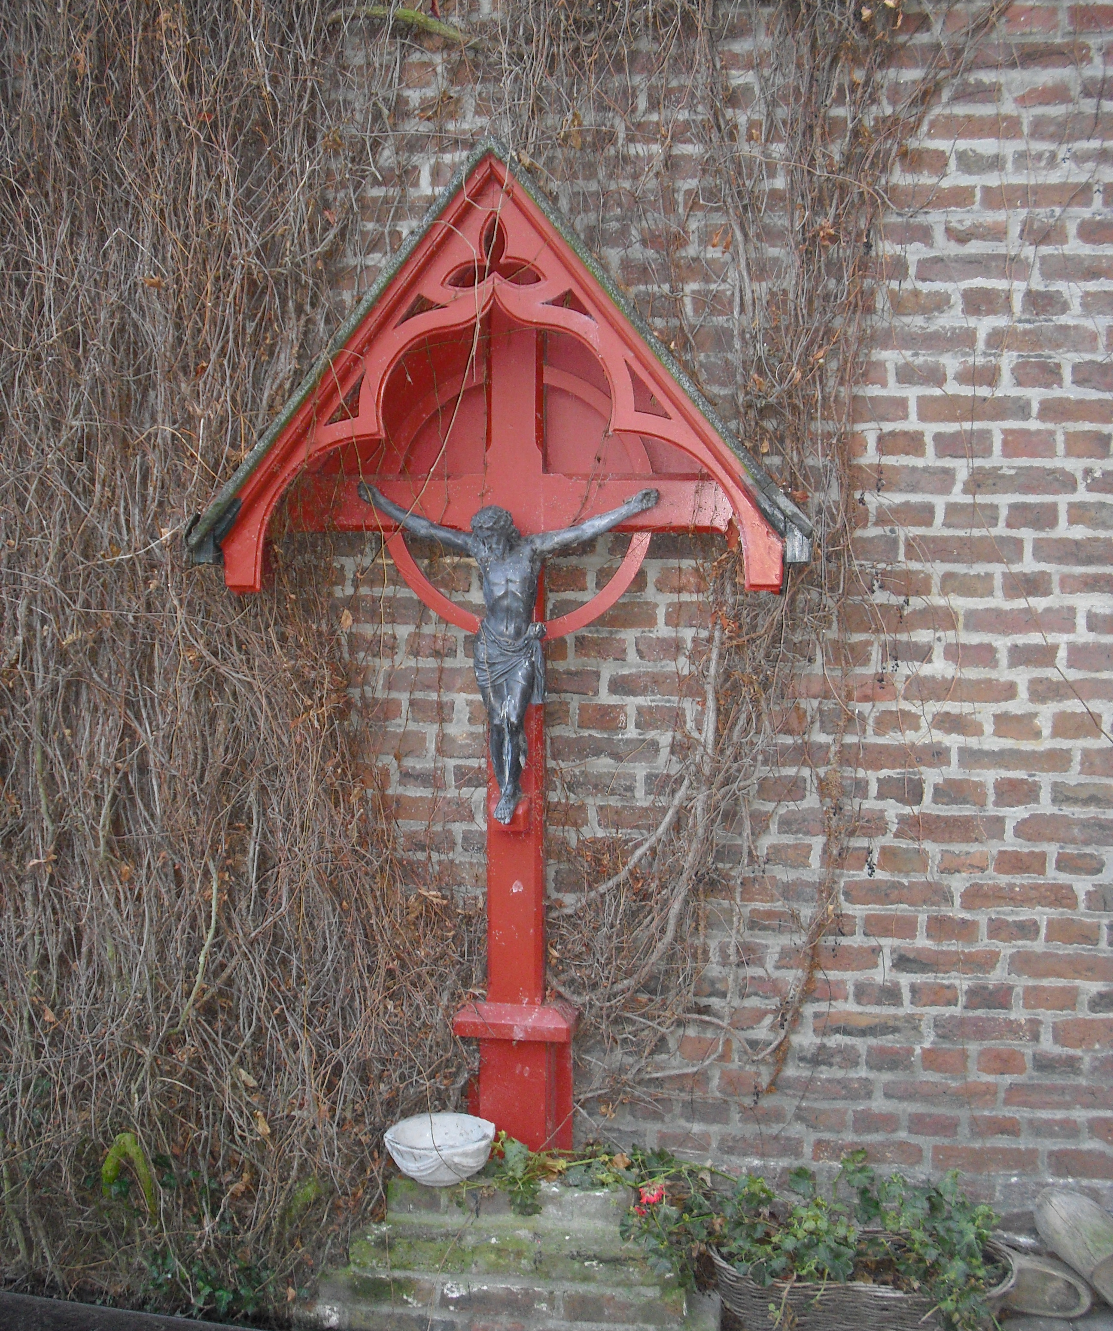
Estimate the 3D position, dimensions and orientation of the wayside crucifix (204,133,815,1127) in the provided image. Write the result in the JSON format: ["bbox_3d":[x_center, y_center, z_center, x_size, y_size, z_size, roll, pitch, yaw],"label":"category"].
[{"bbox_3d":[-0.096,0.025,3.127,1.130,1.940,0.410,1,4,5],"label":"wayside crucifix"}]

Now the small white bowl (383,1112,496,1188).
[{"bbox_3d":[-0.225,0.940,3.156,0.215,0.098,0.215,1,4,0],"label":"small white bowl"}]

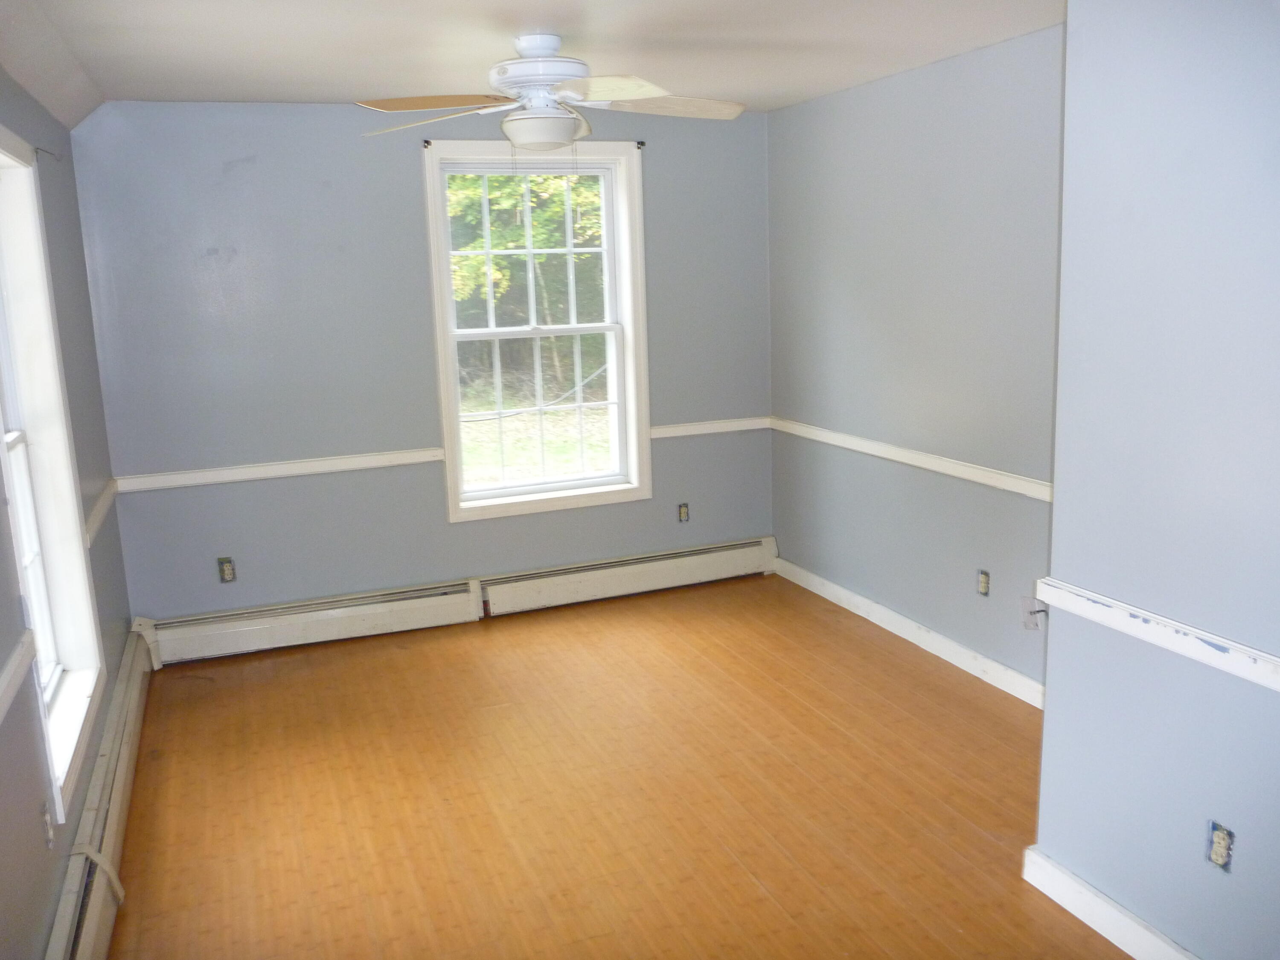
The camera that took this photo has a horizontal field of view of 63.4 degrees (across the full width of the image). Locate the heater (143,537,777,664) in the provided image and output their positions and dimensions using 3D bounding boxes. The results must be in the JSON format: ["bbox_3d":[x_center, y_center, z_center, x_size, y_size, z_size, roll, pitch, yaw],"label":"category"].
[{"bbox_3d":[-0.686,0.555,4.917,3.013,0.185,0.072,-6,12,-20],"label":"heater"}]

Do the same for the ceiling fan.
[{"bbox_3d":[-0.312,-1.234,3.326,1.290,0.335,1.290,-6,12,-20],"label":"ceiling fan"}]

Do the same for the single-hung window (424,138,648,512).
[{"bbox_3d":[-0.448,-0.695,4.854,1.008,1.706,0.100,-6,12,-20],"label":"single-hung window"}]

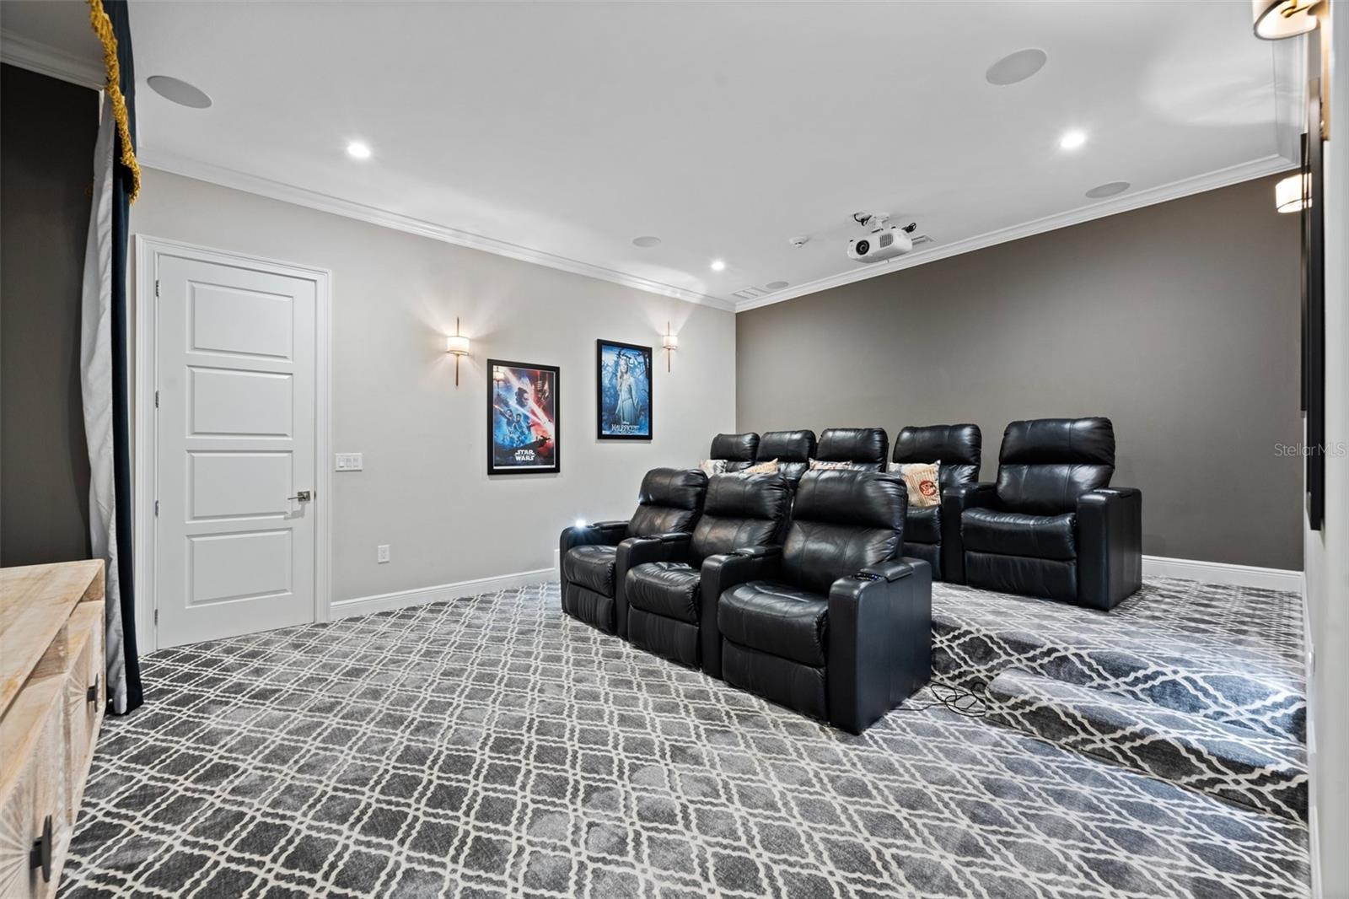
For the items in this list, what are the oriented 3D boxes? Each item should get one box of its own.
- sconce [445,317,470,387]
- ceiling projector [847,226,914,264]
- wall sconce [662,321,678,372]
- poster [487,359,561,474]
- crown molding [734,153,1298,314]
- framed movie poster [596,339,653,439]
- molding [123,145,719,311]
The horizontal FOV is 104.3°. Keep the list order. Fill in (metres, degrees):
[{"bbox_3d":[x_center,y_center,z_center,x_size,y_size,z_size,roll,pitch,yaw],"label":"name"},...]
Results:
[{"bbox_3d":[-1.793,-0.812,4.356,0.185,0.573,0.110,0,0,-41],"label":"sconce"},{"bbox_3d":[1.579,-1.572,4.053,0.300,0.140,0.380,0,0,-41],"label":"ceiling projector"},{"bbox_3d":[-0.049,-1.147,5.871,0.185,0.569,0.110,0,0,-41],"label":"wall sconce"},{"bbox_3d":[-1.361,-0.279,4.786,0.692,1.002,0.028,0,0,-41],"label":"poster"},{"bbox_3d":[2.260,-1.761,4.893,0.092,0.088,4.615,0,0,-41],"label":"crown molding"},{"bbox_3d":[-0.515,-0.607,5.521,0.698,1.005,0.028,0,0,-41],"label":"framed movie poster"},{"bbox_3d":[-1.226,-1.761,4.861,5.399,0.088,0.092,0,0,-41],"label":"molding"}]

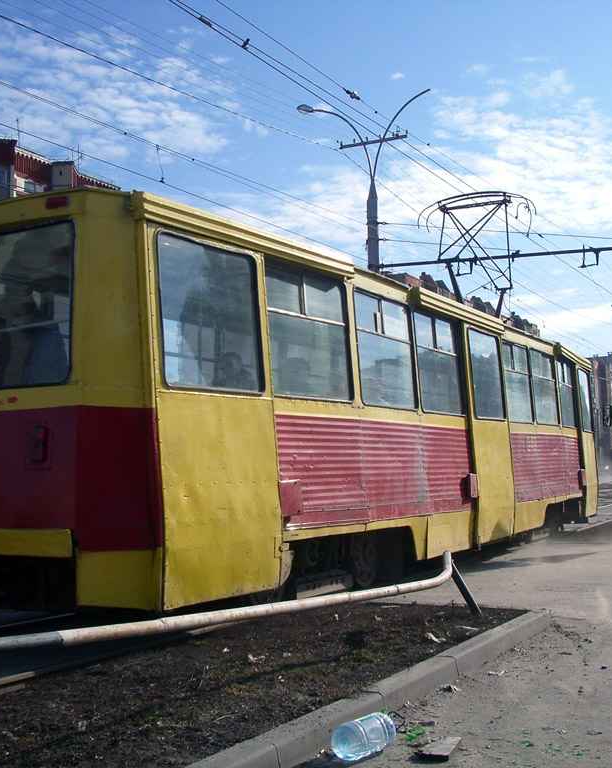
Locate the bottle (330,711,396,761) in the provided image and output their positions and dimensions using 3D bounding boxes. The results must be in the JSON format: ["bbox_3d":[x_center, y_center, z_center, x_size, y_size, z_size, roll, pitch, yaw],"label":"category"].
[{"bbox_3d":[0.273,1.548,4.572,0.320,0.163,0.163,1,-5,-44],"label":"bottle"}]

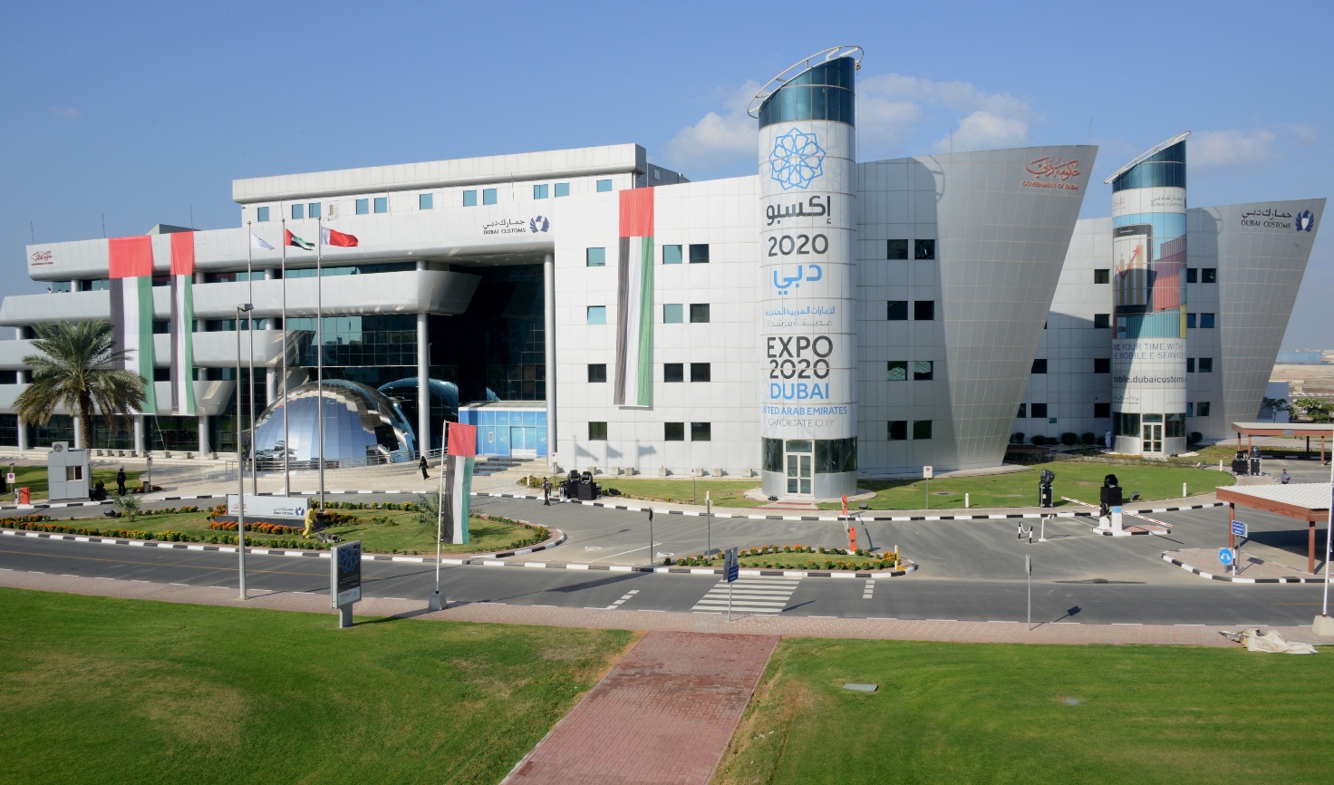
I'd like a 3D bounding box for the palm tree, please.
[{"bbox_3d":[-40.113,0.885,70.942,9.000,11.656,8.800,0,2,20],"label":"palm tree"}]

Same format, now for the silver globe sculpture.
[{"bbox_3d":[-27.829,2.182,86.288,13.726,6.522,12.600,0,2,20],"label":"silver globe sculpture"}]

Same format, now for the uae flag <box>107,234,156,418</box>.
[{"bbox_3d":[-48.480,-6.036,94.114,5.500,16.002,0.400,0,2,24],"label":"uae flag"}]

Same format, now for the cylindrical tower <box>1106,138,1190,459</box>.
[{"bbox_3d":[43.329,-8.925,93.178,6.900,28.384,6.900,0,2,24],"label":"cylindrical tower"}]

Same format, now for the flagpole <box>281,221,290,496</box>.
[{"bbox_3d":[-20.849,-1.411,56.803,0.190,15.939,0.190,-1,2,0],"label":"flagpole"}]

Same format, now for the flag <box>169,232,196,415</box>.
[{"bbox_3d":[-42.031,-5.947,89.999,2.550,15.795,0.250,0,2,22],"label":"flag"}]

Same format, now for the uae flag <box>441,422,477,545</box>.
[{"bbox_3d":[-6.965,3.103,35.115,1.080,4.150,0.220,0,1,8],"label":"uae flag"}]

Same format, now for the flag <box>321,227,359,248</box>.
[{"bbox_3d":[-17.852,-8.470,56.700,1.950,1.163,0.350,-1,2,-11],"label":"flag"}]

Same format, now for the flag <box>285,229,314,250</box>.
[{"bbox_3d":[-20.115,-8.371,56.900,1.550,1.139,0.300,-1,2,-11],"label":"flag"}]

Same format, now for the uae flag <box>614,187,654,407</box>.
[{"bbox_3d":[-2.311,-6.864,75.255,2.700,15.719,0.450,0,2,13],"label":"uae flag"}]

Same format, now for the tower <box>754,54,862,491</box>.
[{"bbox_3d":[9.138,-7.787,66.966,6.900,28.503,6.900,0,2,19],"label":"tower"}]

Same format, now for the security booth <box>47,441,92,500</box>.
[{"bbox_3d":[-37.430,4.857,65.171,2.150,3.574,2.150,-1,2,-25],"label":"security booth"}]

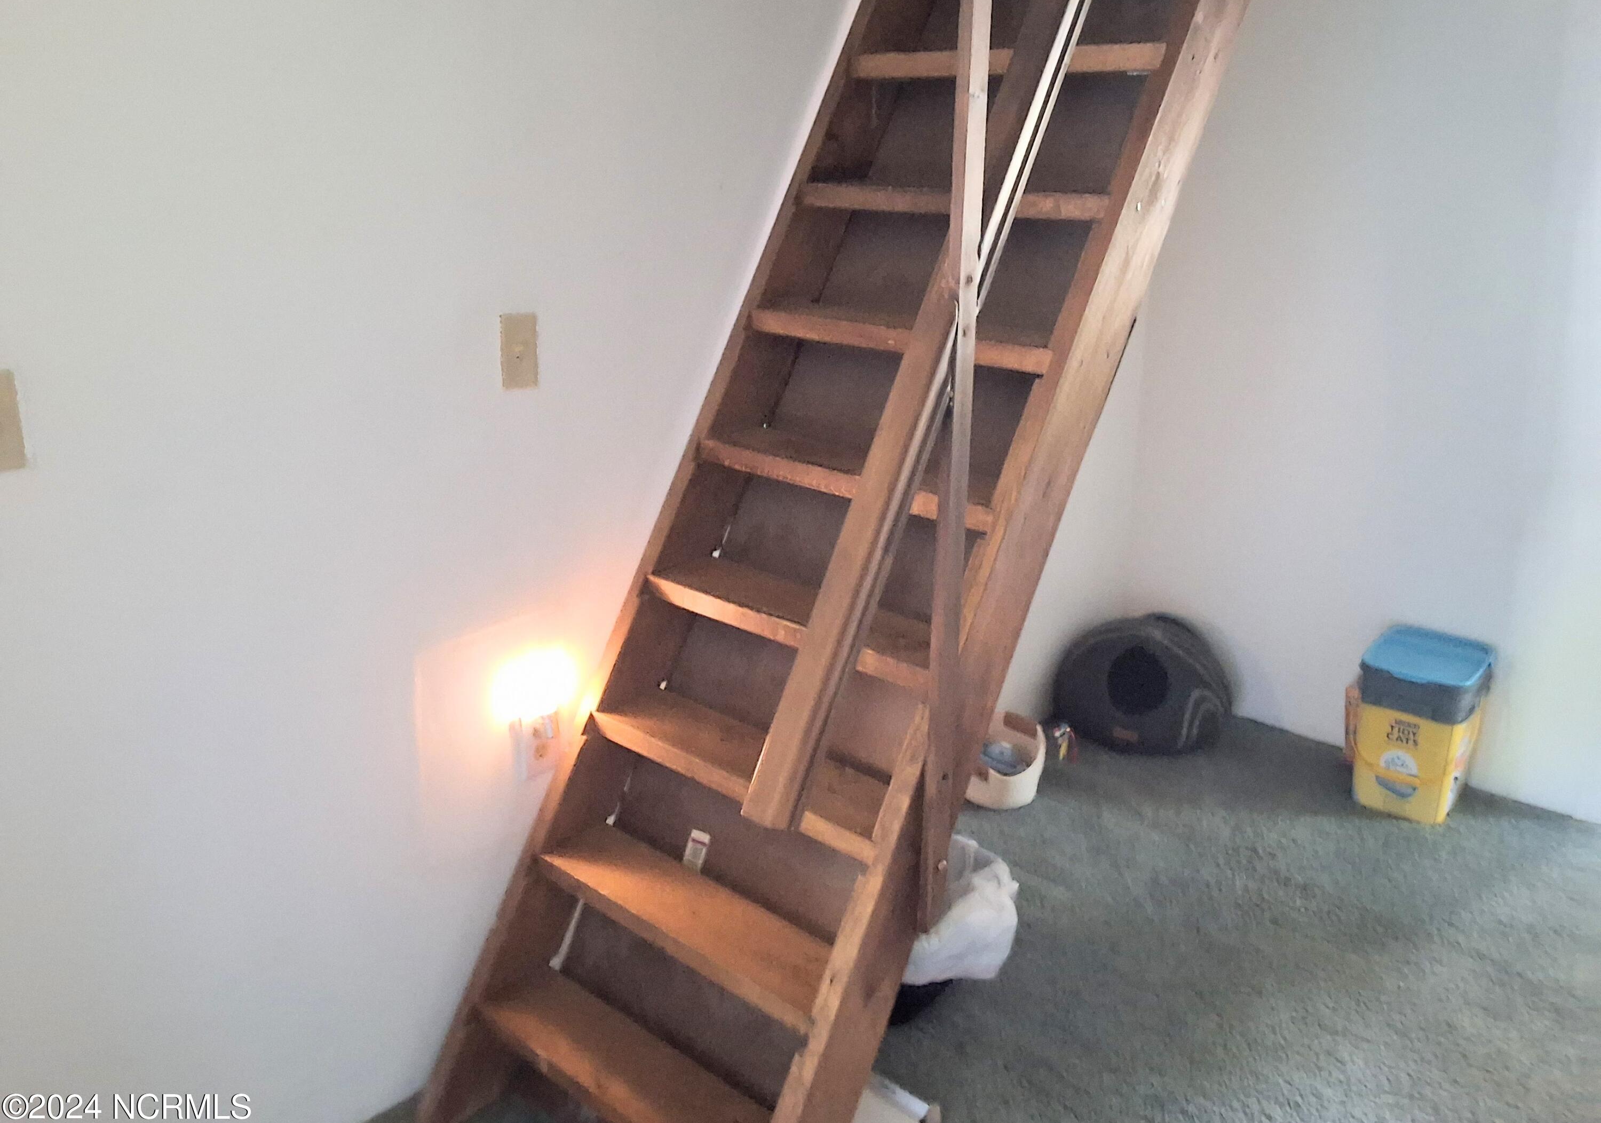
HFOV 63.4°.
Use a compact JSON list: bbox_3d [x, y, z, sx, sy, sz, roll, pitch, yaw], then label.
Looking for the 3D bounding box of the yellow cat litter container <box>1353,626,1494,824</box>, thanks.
[{"bbox_3d":[1.513,0.407,3.177,0.248,0.382,0.320,14,22,36],"label":"yellow cat litter container"}]

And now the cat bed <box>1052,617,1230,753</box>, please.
[{"bbox_3d":[0.964,0.334,3.511,0.430,0.310,0.430,12,21,33],"label":"cat bed"}]

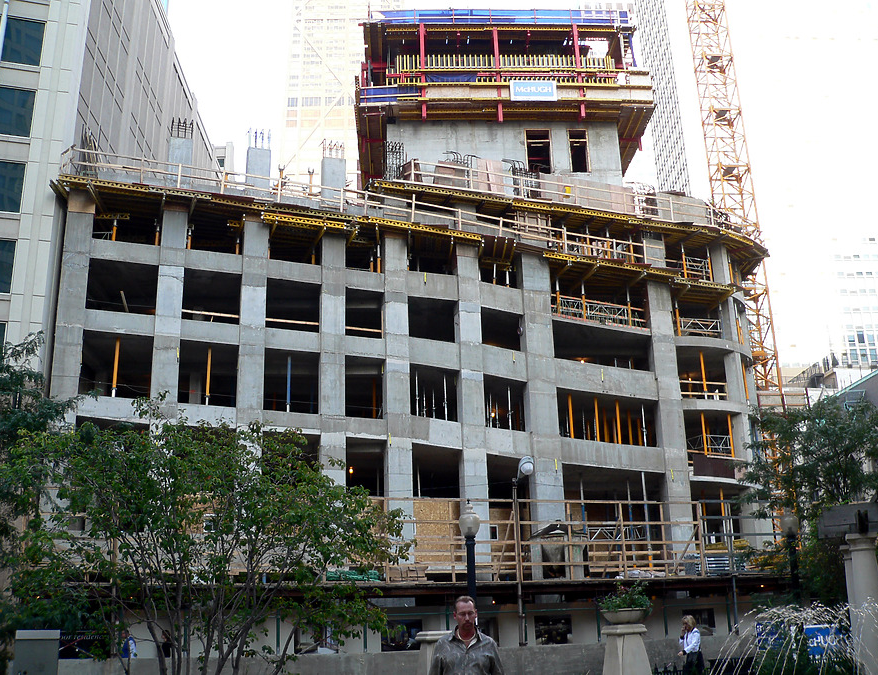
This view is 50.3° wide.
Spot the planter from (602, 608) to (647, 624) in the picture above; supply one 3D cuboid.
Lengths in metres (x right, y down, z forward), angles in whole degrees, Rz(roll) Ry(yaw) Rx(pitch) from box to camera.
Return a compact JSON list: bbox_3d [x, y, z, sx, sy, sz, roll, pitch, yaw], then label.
[{"bbox_3d":[2.706,4.069,13.652,0.670,0.230,0.670,-2,-17,0],"label":"planter"}]

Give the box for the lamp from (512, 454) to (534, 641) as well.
[{"bbox_3d":[2.494,6.205,27.386,0.450,5.600,1.050,4,-18,-18],"label":"lamp"}]

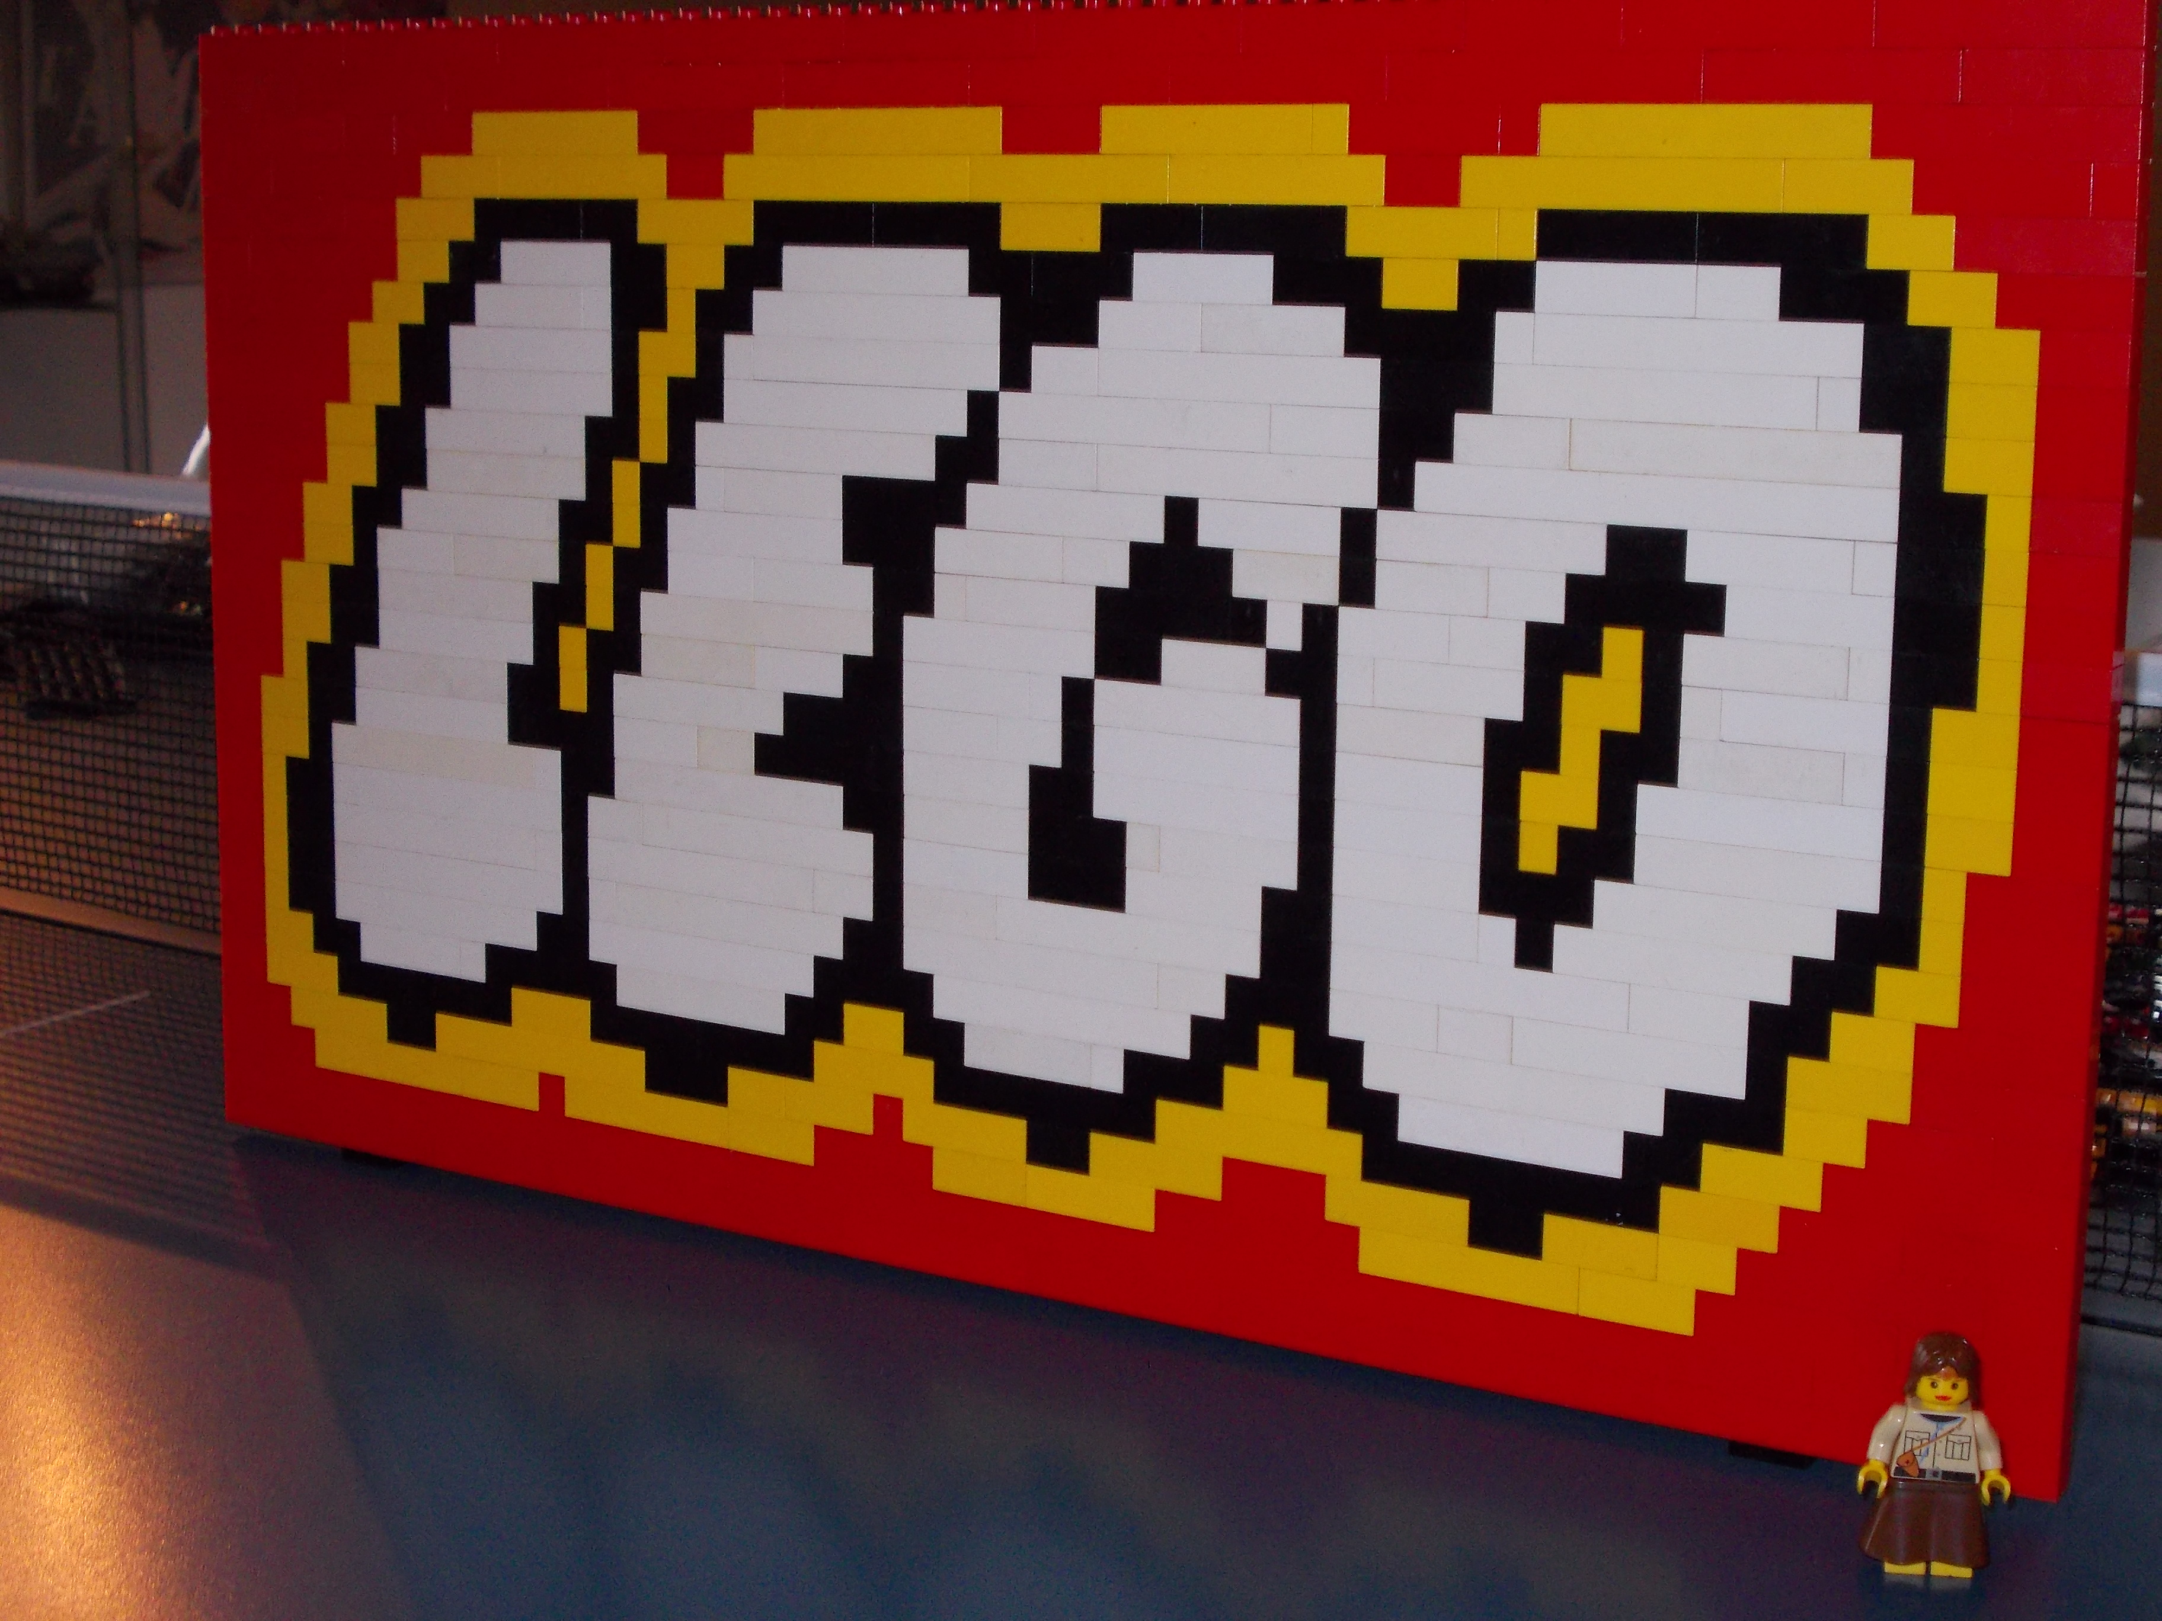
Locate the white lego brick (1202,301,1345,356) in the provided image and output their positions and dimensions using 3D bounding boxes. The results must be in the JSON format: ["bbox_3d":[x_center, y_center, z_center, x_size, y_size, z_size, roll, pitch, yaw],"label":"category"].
[{"bbox_3d":[0.040,-0.095,0.628,0.032,0.010,0.008,7,12,31],"label":"white lego brick"}]

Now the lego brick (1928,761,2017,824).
[{"bbox_3d":[0.160,-0.004,0.567,0.016,0.010,0.008,7,12,31],"label":"lego brick"}]

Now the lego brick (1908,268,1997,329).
[{"bbox_3d":[0.153,-0.089,0.556,0.016,0.010,0.008,7,12,31],"label":"lego brick"}]

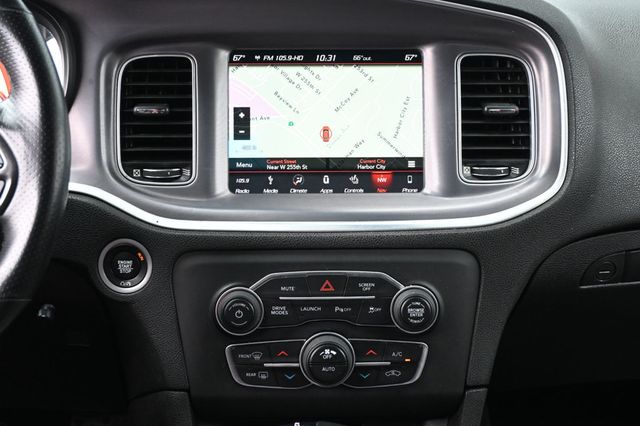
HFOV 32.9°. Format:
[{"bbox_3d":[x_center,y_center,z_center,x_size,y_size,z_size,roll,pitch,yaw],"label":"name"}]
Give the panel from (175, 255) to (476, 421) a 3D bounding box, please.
[{"bbox_3d":[0.005,0.104,0.925,0.253,0.142,0.060,0,-4,0],"label":"panel"}]

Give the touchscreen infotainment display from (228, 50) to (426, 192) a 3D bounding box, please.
[{"bbox_3d":[0.006,-0.081,0.957,0.172,0.128,0.018,0,-5,0],"label":"touchscreen infotainment display"}]

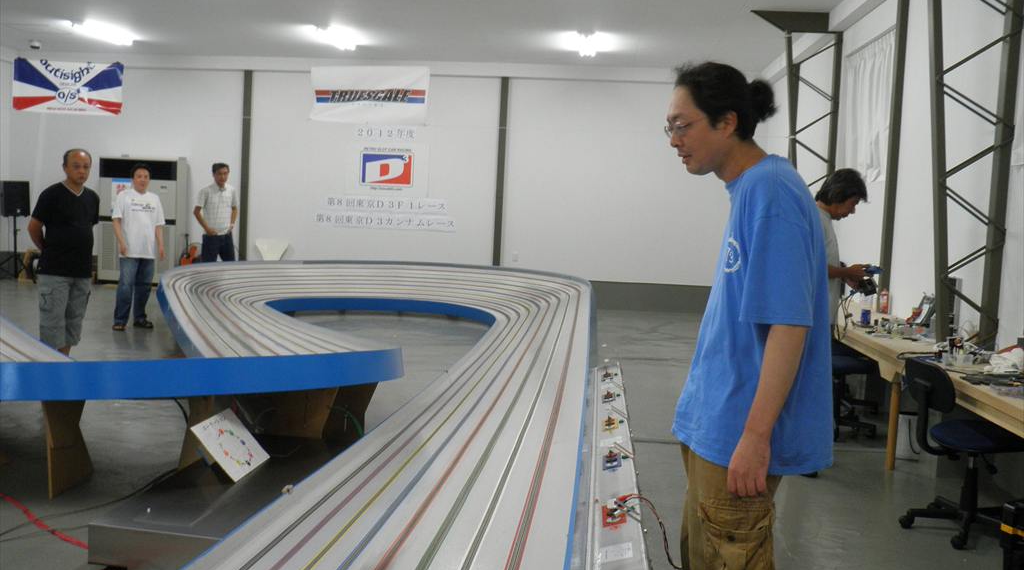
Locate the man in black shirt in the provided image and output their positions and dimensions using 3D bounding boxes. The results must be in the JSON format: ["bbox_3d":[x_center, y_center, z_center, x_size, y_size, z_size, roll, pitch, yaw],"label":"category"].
[{"bbox_3d":[-3.185,-0.139,7.150,0.470,1.670,0.330,-1,6,-40],"label":"man in black shirt"}]

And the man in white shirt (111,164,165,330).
[{"bbox_3d":[-3.830,-0.403,10.300,0.520,1.670,0.320,0,5,-30],"label":"man in white shirt"}]

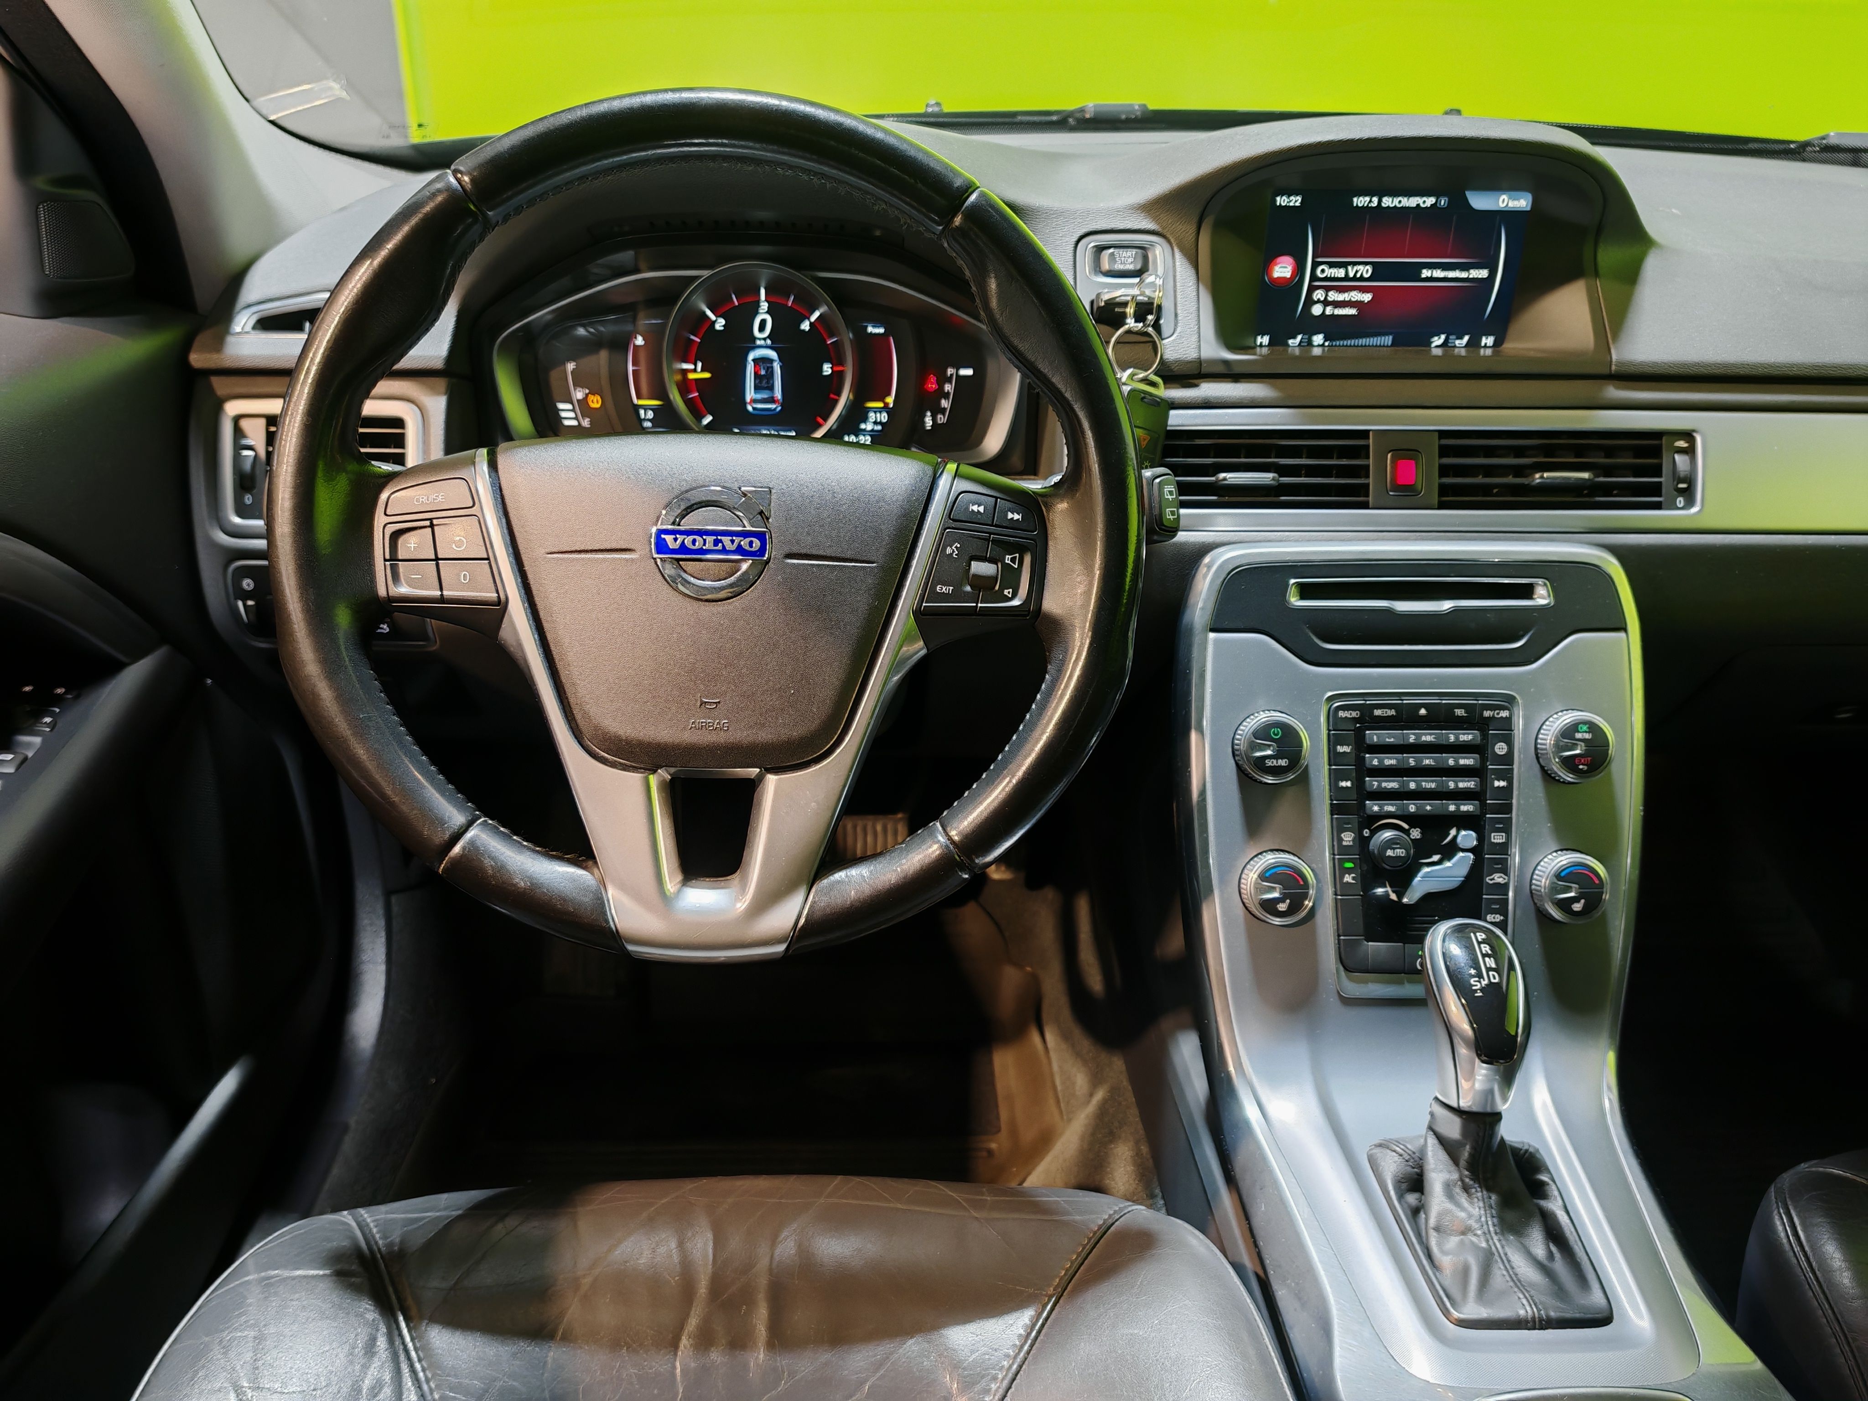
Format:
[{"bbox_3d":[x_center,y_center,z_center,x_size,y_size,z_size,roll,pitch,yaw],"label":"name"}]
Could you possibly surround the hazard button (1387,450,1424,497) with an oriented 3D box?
[{"bbox_3d":[0.270,-0.131,0.838,0.021,0.026,0.010,0,4,0],"label":"hazard button"}]

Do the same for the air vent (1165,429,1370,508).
[{"bbox_3d":[0.186,-0.134,0.848,0.127,0.044,0.025,0,4,0],"label":"air vent"}]

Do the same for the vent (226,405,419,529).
[{"bbox_3d":[-0.347,-0.134,0.841,0.110,0.070,0.025,0,4,0],"label":"vent"}]

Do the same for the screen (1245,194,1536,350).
[{"bbox_3d":[0.271,-0.256,0.865,0.152,0.092,0.012,0,26,0],"label":"screen"}]

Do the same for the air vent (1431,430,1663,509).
[{"bbox_3d":[0.354,-0.133,0.848,0.131,0.044,0.025,0,4,0],"label":"air vent"}]

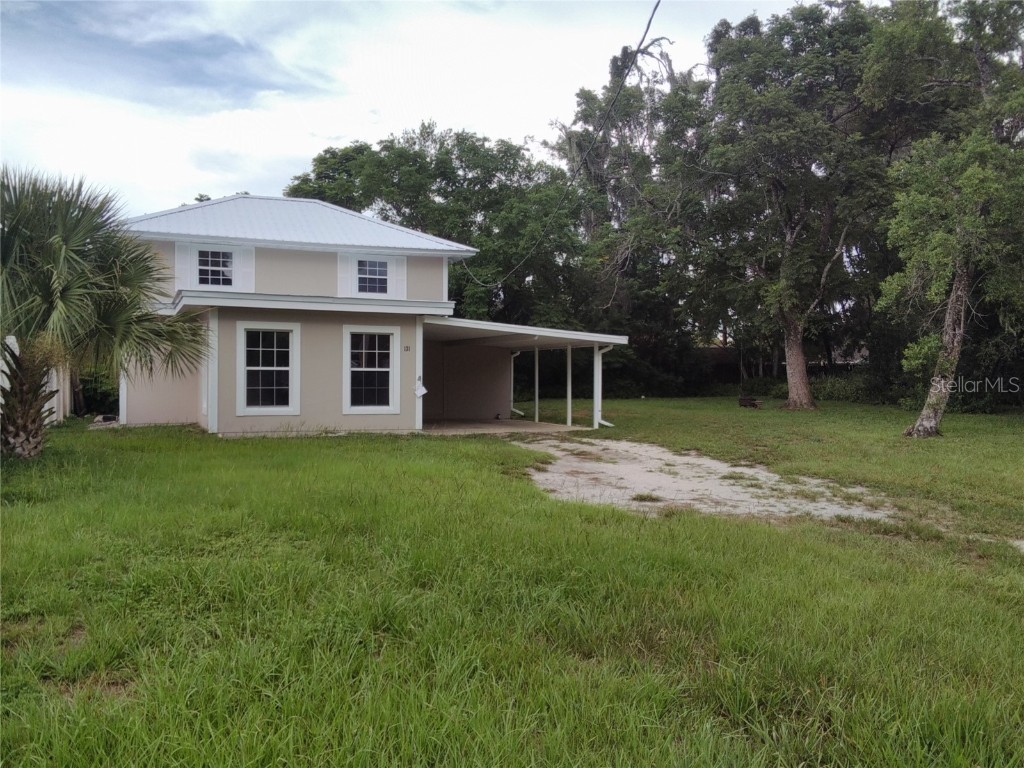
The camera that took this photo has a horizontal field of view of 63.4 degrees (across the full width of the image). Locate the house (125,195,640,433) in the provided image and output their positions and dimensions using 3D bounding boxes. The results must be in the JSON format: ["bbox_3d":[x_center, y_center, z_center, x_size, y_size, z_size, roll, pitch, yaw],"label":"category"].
[{"bbox_3d":[-5.071,-2.357,23.098,11.801,6.783,12.852,0,0,-23],"label":"house"}]

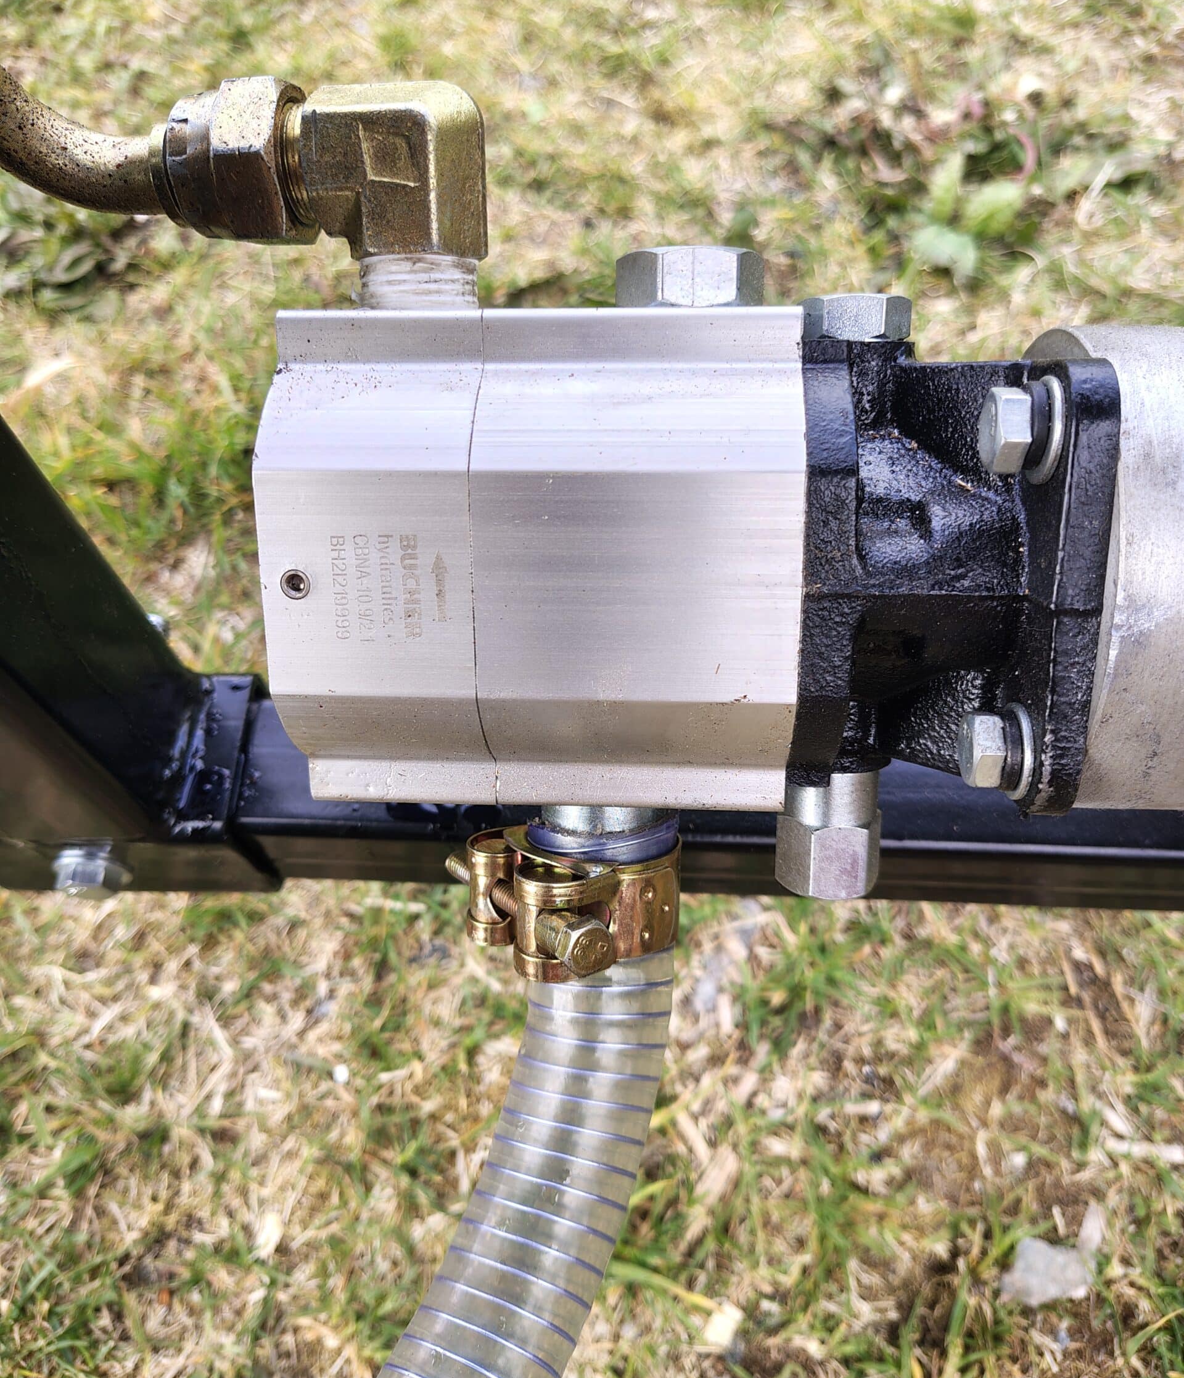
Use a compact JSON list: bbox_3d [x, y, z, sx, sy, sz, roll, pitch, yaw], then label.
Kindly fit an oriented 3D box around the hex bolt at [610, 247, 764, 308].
[{"bbox_3d":[0.018,-0.073,0.202,0.027,0.024,0.012,-1,103,-3],"label":"hex bolt"}]

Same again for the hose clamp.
[{"bbox_3d":[-0.003,0.042,0.229,0.041,0.021,0.052,-9,15,-36],"label":"hose clamp"}]

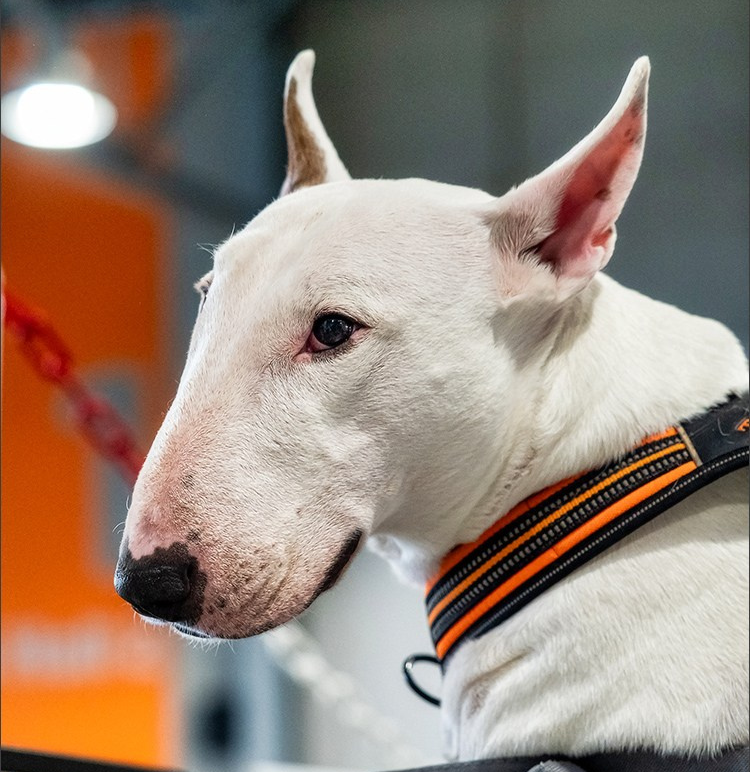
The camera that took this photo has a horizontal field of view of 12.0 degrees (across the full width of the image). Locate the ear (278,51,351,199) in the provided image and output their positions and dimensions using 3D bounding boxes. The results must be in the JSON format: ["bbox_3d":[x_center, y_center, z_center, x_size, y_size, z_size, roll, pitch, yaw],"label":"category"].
[{"bbox_3d":[-0.024,-0.099,1.515,0.034,0.095,0.048,4,-19,-29],"label":"ear"}]

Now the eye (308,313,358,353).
[{"bbox_3d":[-0.017,-0.021,1.420,0.021,0.016,0.012,5,-3,17],"label":"eye"}]

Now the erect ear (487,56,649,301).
[{"bbox_3d":[0.083,-0.088,1.455,0.053,0.100,0.036,25,3,-5],"label":"erect ear"}]

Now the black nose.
[{"bbox_3d":[-0.083,0.077,1.390,0.037,0.031,0.027,1,20,43],"label":"black nose"}]

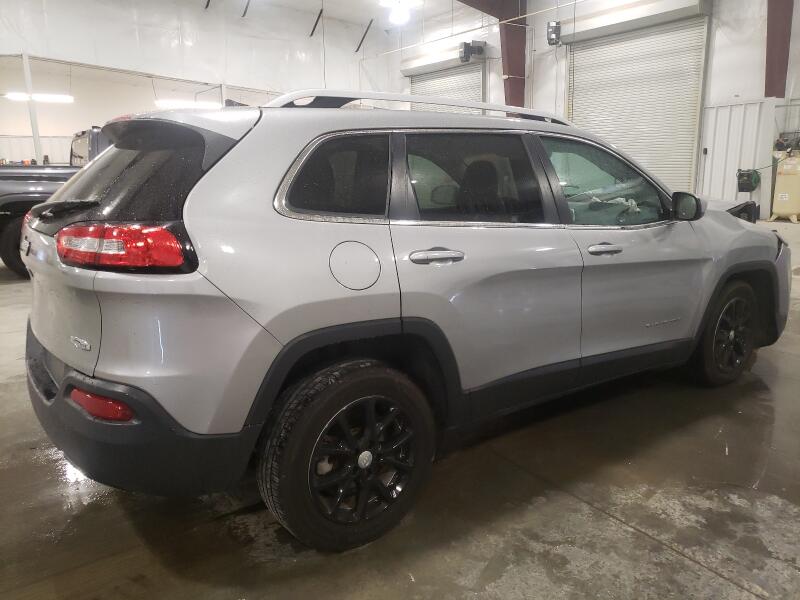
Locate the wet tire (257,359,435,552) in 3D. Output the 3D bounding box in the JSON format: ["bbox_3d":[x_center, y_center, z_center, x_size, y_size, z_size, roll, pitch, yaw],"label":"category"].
[{"bbox_3d":[-0.181,0.564,2.265,0.695,0.695,0.230,-9,14,-35],"label":"wet tire"}]

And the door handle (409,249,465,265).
[{"bbox_3d":[0.143,-0.155,2.237,0.240,0.048,0.050,-5,11,-36],"label":"door handle"}]

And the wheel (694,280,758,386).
[{"bbox_3d":[2.007,0.202,3.806,0.695,0.695,0.230,-9,14,-35],"label":"wheel"}]

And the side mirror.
[{"bbox_3d":[1.415,-0.465,2.982,0.130,0.150,0.190,-8,13,-29],"label":"side mirror"}]

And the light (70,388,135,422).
[{"bbox_3d":[-0.903,0.320,1.831,0.235,0.068,0.050,3,12,22],"label":"light"}]

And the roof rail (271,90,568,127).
[{"bbox_3d":[0.184,-0.803,2.530,1.670,0.090,0.065,-11,15,-35],"label":"roof rail"}]

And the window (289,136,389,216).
[{"bbox_3d":[-0.208,-0.445,2.127,0.480,0.315,0.045,-10,-10,-31],"label":"window"}]

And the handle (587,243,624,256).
[{"bbox_3d":[0.970,-0.238,2.829,0.235,0.048,0.050,-5,11,-36],"label":"handle"}]

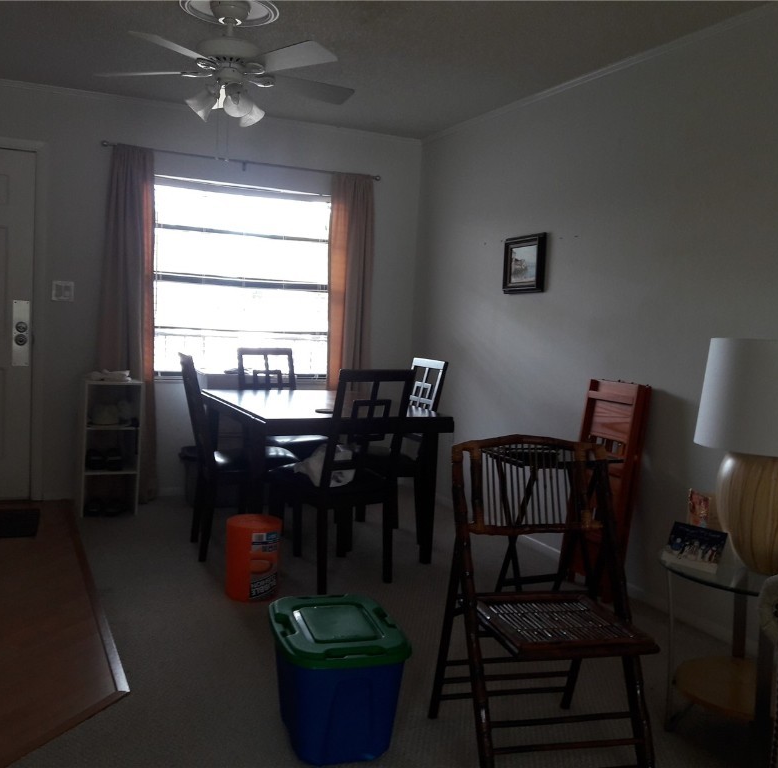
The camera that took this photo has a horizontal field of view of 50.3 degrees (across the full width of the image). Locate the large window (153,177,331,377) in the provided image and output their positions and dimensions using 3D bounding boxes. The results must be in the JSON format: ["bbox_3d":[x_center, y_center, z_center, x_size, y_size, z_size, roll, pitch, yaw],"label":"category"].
[{"bbox_3d":[-0.933,-0.661,5.420,1.220,1.260,0.100,1,5,-24],"label":"large window"}]

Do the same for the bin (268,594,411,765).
[{"bbox_3d":[-0.157,0.847,2.412,0.355,0.322,0.475,1,5,-16],"label":"bin"}]

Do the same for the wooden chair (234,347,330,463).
[{"bbox_3d":[-0.604,0.298,4.767,0.460,0.970,0.580,-1,6,-34],"label":"wooden chair"}]

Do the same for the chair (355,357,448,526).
[{"bbox_3d":[-0.050,0.354,4.423,0.580,0.970,0.460,1,5,-24],"label":"chair"}]

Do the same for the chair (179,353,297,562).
[{"bbox_3d":[-0.742,0.345,4.131,0.580,0.970,0.460,1,5,-21],"label":"chair"}]

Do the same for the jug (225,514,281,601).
[{"bbox_3d":[-0.575,0.735,3.526,0.226,0.314,0.226,3,5,0],"label":"jug"}]

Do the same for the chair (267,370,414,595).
[{"bbox_3d":[-0.237,0.399,3.794,0.460,0.970,0.580,0,6,-34],"label":"chair"}]

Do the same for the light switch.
[{"bbox_3d":[-1.939,-0.551,4.933,0.122,0.118,0.015,1,5,-24],"label":"light switch"}]

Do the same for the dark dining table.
[{"bbox_3d":[-0.373,0.466,4.239,0.915,0.747,1.180,1,5,-24],"label":"dark dining table"}]

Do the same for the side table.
[{"bbox_3d":[1.083,0.813,2.505,0.505,0.495,0.505,1,5,-24],"label":"side table"}]

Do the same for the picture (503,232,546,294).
[{"bbox_3d":[0.730,-0.645,4.486,0.025,0.300,0.385,1,5,-24],"label":"picture"}]

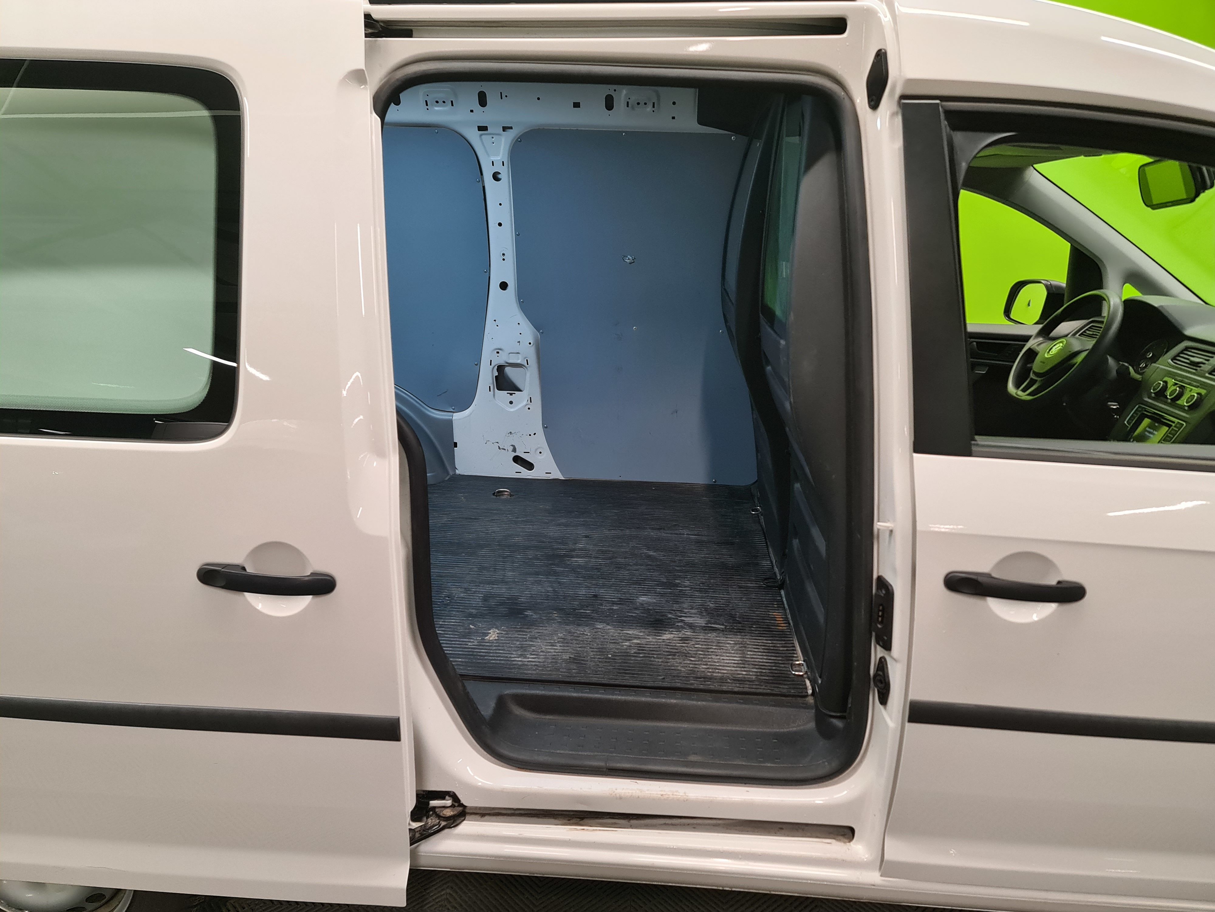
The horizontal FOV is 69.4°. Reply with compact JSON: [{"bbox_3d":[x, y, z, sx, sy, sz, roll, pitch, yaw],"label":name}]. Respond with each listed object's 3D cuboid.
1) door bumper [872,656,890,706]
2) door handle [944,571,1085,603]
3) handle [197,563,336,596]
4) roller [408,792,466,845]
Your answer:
[{"bbox_3d":[0.427,0.350,1.365,0.018,0.072,0.033,-5,16,-23],"label":"door bumper"},{"bbox_3d":[0.576,0.185,1.242,0.194,0.028,0.042,2,15,4],"label":"door handle"},{"bbox_3d":[-0.463,0.168,1.191,0.194,0.028,0.042,2,15,4],"label":"handle"},{"bbox_3d":[-0.291,0.590,1.446,0.105,0.052,0.105,2,15,4],"label":"roller"}]

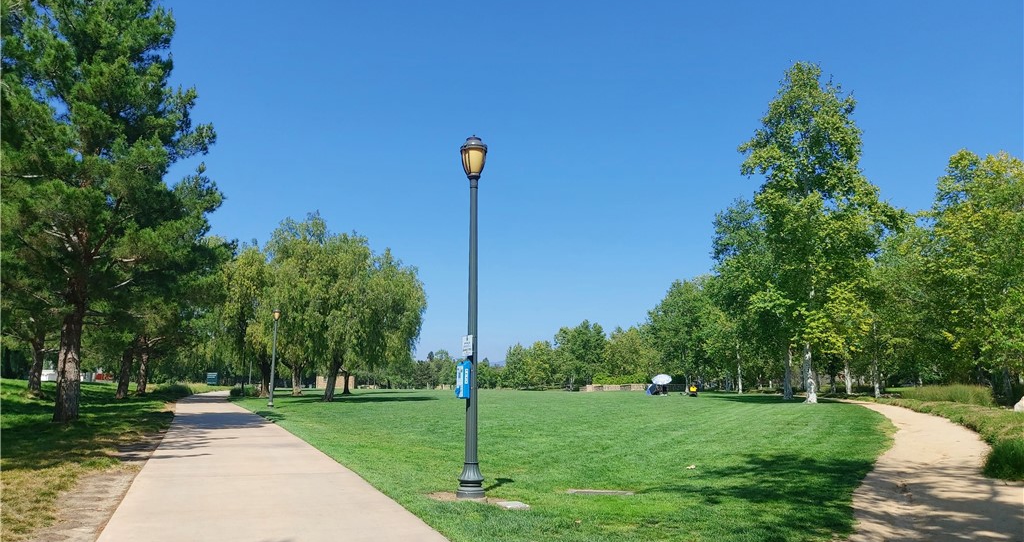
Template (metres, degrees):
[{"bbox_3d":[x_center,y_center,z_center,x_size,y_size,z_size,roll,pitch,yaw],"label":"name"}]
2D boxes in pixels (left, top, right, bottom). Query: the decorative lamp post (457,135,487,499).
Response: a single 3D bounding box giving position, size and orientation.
[{"bbox_3d":[-0.530,0.516,9.930,0.380,4.840,0.380,0,-8,0],"label":"decorative lamp post"}]

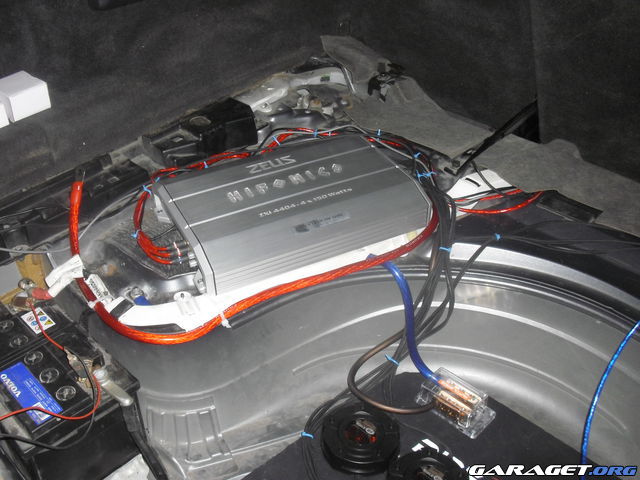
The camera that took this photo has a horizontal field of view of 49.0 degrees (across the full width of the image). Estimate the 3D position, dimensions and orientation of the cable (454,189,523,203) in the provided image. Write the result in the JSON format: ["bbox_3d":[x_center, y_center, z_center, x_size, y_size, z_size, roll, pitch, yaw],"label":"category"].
[{"bbox_3d":[0.280,-0.076,1.161,0.125,0.014,0.018,-10,39,-13],"label":"cable"}]

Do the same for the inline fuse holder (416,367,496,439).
[{"bbox_3d":[0.196,0.224,0.991,0.094,0.032,0.062,30,46,32],"label":"inline fuse holder"}]

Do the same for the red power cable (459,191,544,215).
[{"bbox_3d":[0.297,-0.061,1.140,0.150,0.020,0.033,-12,39,-16],"label":"red power cable"}]

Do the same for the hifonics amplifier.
[{"bbox_3d":[-0.048,-0.065,1.110,0.385,0.060,0.262,-17,41,-22],"label":"hifonics amplifier"}]

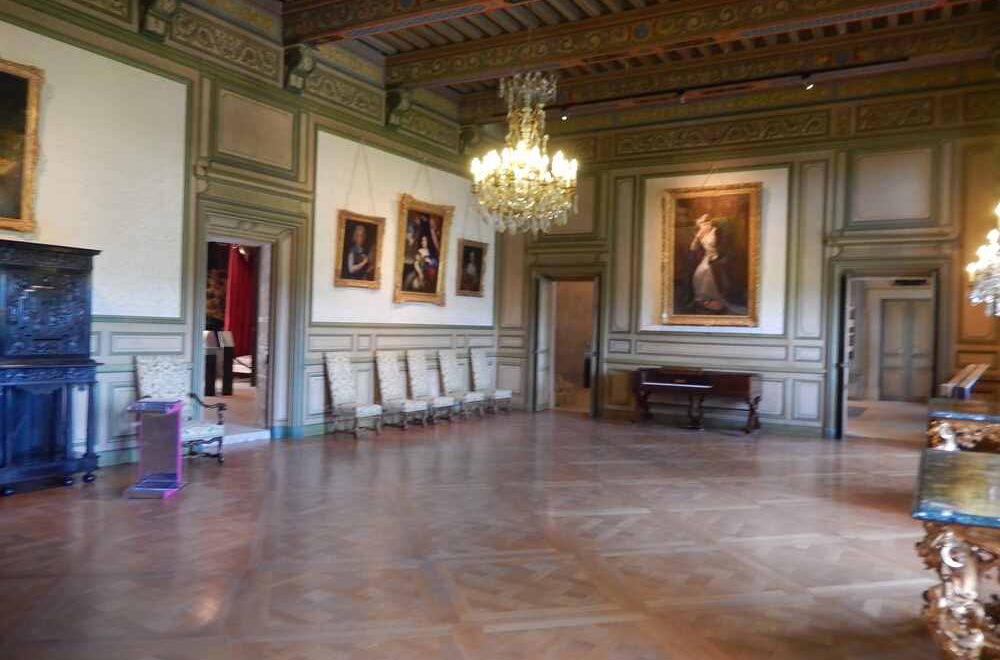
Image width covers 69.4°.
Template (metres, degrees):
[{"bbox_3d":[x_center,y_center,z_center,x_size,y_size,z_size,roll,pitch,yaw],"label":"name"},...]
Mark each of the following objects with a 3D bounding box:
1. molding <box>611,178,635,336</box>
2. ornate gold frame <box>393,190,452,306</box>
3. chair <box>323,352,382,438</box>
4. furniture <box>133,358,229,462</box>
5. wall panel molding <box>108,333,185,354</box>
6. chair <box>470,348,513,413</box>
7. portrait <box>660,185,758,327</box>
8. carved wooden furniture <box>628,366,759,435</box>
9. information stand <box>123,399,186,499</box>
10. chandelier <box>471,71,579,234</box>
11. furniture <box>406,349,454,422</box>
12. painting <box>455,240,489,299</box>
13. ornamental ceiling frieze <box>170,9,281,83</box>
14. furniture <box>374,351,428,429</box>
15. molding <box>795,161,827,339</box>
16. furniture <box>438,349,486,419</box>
[{"bbox_3d":[2.098,-1.284,12.299,0.373,2.656,0.040,2,1,31],"label":"molding"},{"bbox_3d":[-1.238,-1.262,11.812,0.087,1.675,1.280,5,2,31],"label":"ornate gold frame"},{"bbox_3d":[-1.979,0.874,9.810,0.592,1.120,0.528,2,1,31],"label":"chair"},{"bbox_3d":[-3.326,0.853,7.535,0.608,1.128,0.712,2,1,31],"label":"furniture"},{"bbox_3d":[-3.807,0.154,7.846,0.032,0.243,0.877,2,0,31],"label":"wall panel molding"},{"bbox_3d":[-0.157,0.897,12.878,0.576,1.120,0.528,2,1,31],"label":"chair"},{"bbox_3d":[3.519,-1.228,12.067,1.580,2.299,0.095,2,3,31],"label":"portrait"},{"bbox_3d":[3.060,1.081,11.376,1.808,0.984,0.704,2,1,31],"label":"carved wooden furniture"},{"bbox_3d":[-3.097,1.064,6.508,0.363,0.798,0.474,2,0,-7],"label":"information stand"},{"bbox_3d":[0.222,-1.509,6.251,0.920,1.368,0.920,2,1,0],"label":"chandelier"},{"bbox_3d":[-1.127,0.920,11.760,0.585,1.161,0.521,2,0,31],"label":"furniture"},{"bbox_3d":[-0.464,-1.066,12.694,0.072,0.976,0.896,6,3,31],"label":"painting"},{"bbox_3d":[-3.086,-3.246,8.276,0.064,0.376,1.488,2,1,31],"label":"ornamental ceiling frieze"},{"bbox_3d":[-1.541,0.913,11.155,0.622,1.137,0.540,2,0,32],"label":"furniture"},{"bbox_3d":[4.883,-1.256,11.338,0.390,2.797,0.032,2,0,31],"label":"molding"},{"bbox_3d":[-0.658,0.931,12.539,0.585,1.161,0.537,2,0,31],"label":"furniture"}]

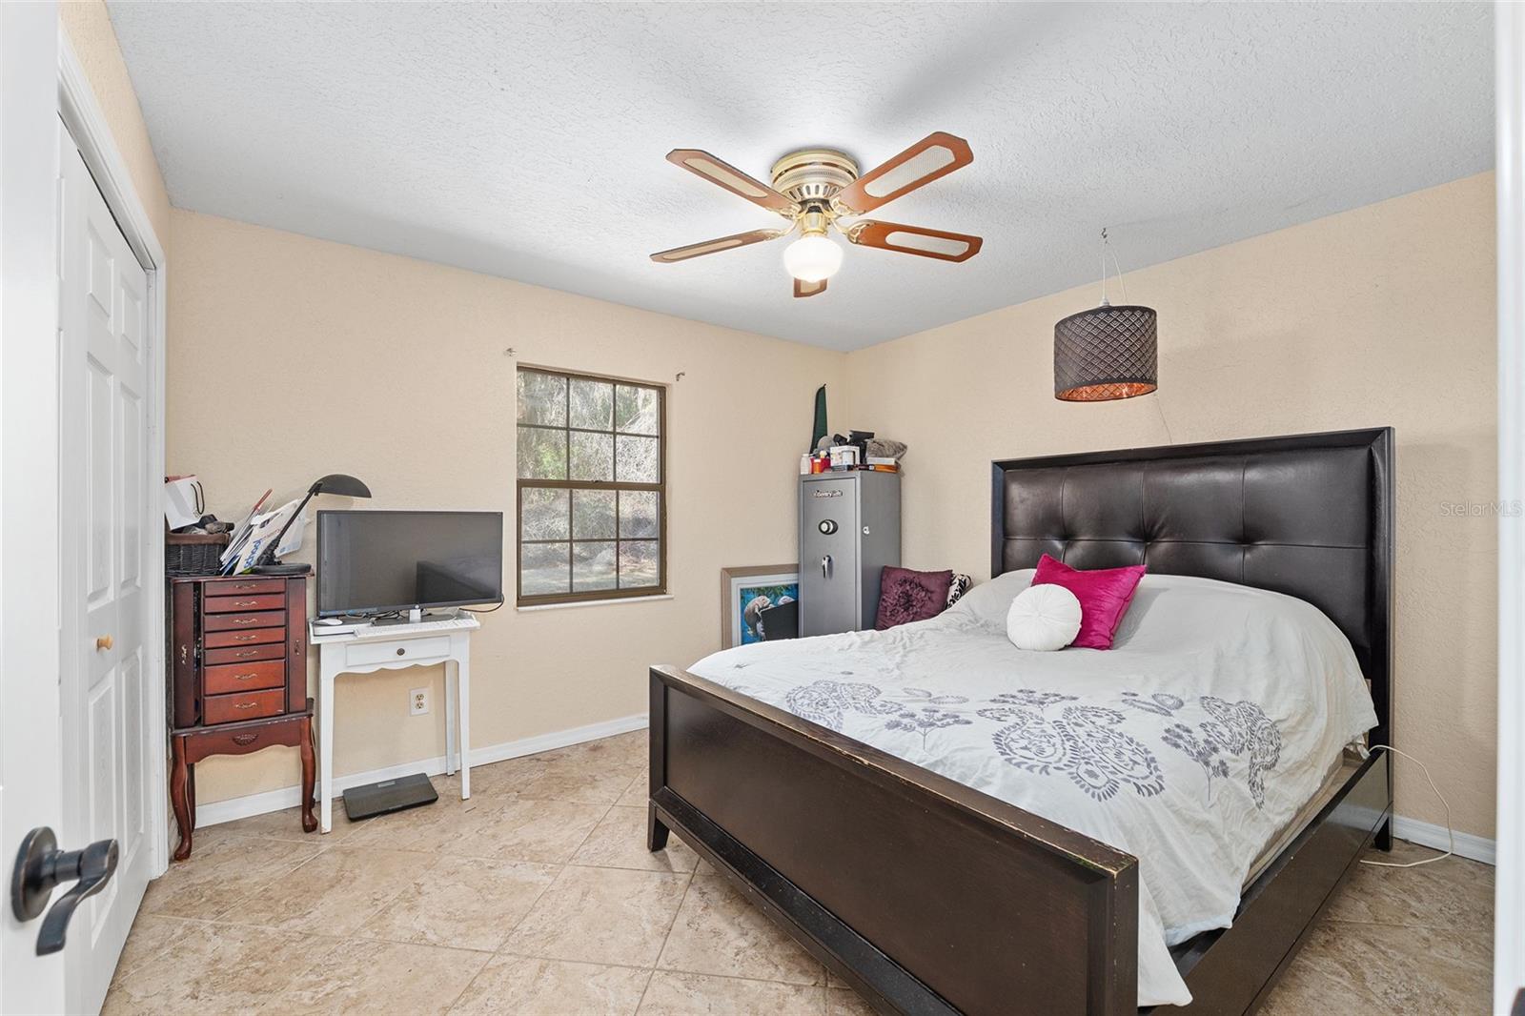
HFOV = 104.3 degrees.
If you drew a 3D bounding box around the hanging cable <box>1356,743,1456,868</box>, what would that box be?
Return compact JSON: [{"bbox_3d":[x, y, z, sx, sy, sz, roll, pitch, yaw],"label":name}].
[{"bbox_3d":[2.357,1.089,2.162,0.340,0.380,0.200,0,0,-36],"label":"hanging cable"}]

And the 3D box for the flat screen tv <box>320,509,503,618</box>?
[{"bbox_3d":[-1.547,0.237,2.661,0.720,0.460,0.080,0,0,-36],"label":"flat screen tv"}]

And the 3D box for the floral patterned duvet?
[{"bbox_3d":[0.975,0.609,2.219,2.070,0.620,1.630,0,0,-36],"label":"floral patterned duvet"}]

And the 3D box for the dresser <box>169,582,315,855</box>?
[{"bbox_3d":[-2.024,0.769,2.347,0.430,1.020,0.290,0,0,-36],"label":"dresser"}]

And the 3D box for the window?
[{"bbox_3d":[-0.931,-0.110,3.325,0.870,1.250,0.100,0,0,-36],"label":"window"}]

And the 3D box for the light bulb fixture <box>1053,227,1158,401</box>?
[{"bbox_3d":[1.416,-0.800,2.450,0.375,0.720,0.375,0,0,-36],"label":"light bulb fixture"}]

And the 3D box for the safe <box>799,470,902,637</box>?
[{"bbox_3d":[0.591,0.531,4.002,0.445,1.495,0.545,0,0,-41],"label":"safe"}]

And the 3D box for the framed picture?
[{"bbox_3d":[0.047,0.809,3.920,0.740,0.840,0.040,0,-2,-36],"label":"framed picture"}]

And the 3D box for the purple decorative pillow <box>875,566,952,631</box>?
[{"bbox_3d":[0.889,0.549,3.520,0.430,0.410,0.150,0,-14,30],"label":"purple decorative pillow"}]

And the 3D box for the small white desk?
[{"bbox_3d":[-1.594,0.889,2.589,0.590,0.780,0.340,0,0,-36],"label":"small white desk"}]

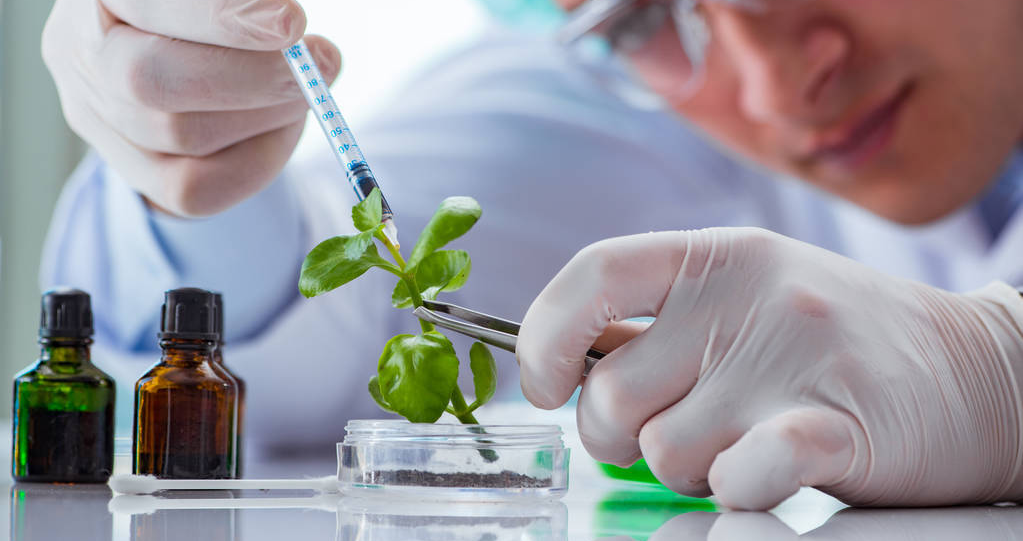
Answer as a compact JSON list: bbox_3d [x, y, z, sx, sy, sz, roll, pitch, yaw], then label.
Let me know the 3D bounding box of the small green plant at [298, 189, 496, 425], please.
[{"bbox_3d":[-0.035,0.014,0.920,0.061,0.078,0.050,1,-1,0],"label":"small green plant"}]

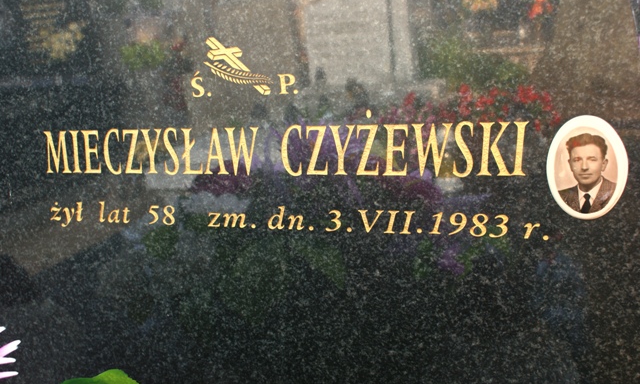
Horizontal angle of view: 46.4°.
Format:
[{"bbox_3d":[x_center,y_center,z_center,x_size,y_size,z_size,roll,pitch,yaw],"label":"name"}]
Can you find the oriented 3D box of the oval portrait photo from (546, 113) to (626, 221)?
[{"bbox_3d":[0.286,-0.026,0.801,0.083,0.112,0.008,1,5,23],"label":"oval portrait photo"}]

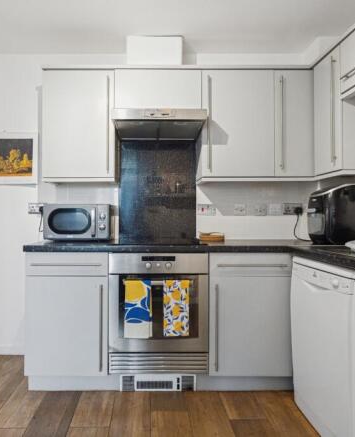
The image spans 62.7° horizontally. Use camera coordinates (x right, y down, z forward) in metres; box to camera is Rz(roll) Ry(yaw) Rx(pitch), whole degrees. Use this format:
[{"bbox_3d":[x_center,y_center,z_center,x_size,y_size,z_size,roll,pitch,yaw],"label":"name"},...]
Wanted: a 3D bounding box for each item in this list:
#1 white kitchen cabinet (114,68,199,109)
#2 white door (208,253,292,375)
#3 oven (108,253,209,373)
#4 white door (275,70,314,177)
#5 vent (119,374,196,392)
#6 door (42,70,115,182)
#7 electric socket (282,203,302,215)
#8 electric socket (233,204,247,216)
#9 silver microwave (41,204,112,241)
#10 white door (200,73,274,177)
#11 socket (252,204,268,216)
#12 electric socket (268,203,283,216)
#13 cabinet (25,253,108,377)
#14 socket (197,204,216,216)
[{"bbox_3d":[-0.130,-0.888,2.014,0.595,0.263,0.022,0,0,-2],"label":"white kitchen cabinet"},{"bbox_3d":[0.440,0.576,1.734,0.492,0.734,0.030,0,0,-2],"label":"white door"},{"bbox_3d":[-0.125,0.560,1.960,0.590,0.710,0.540,0,0,-2],"label":"oven"},{"bbox_3d":[0.806,-0.657,2.011,0.271,0.729,0.022,0,0,0],"label":"white door"},{"bbox_3d":[-0.116,1.009,1.780,0.459,0.097,0.030,0,0,0],"label":"vent"},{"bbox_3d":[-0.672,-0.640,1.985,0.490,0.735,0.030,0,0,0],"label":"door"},{"bbox_3d":[0.892,-0.071,2.249,0.146,0.089,0.018,0,0,0],"label":"electric socket"},{"bbox_3d":[0.500,-0.066,2.309,0.092,0.090,0.013,0,0,-2],"label":"electric socket"},{"bbox_3d":[-0.682,0.030,2.110,0.442,0.251,0.340,0,0,-2],"label":"silver microwave"},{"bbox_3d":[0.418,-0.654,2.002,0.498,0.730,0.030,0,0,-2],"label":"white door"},{"bbox_3d":[0.648,-0.064,2.248,0.092,0.087,0.015,0,0,0],"label":"socket"},{"bbox_3d":[0.779,-0.068,2.309,0.095,0.092,0.013,0,0,-2],"label":"electric socket"},{"bbox_3d":[-0.667,0.574,2.012,0.500,0.736,0.570,0,0,-2],"label":"cabinet"},{"bbox_3d":[0.230,-0.064,2.248,0.142,0.087,0.015,0,0,0],"label":"socket"}]

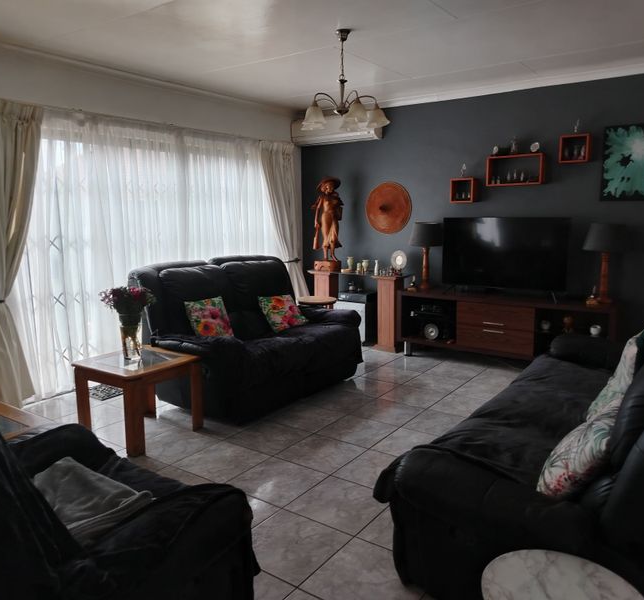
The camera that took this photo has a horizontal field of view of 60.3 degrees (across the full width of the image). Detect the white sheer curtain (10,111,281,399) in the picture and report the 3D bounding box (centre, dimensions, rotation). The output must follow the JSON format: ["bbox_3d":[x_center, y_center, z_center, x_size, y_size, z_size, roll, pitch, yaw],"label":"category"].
[{"bbox_3d":[-1.294,-0.478,5.082,0.121,2.104,3.103,6,11,35],"label":"white sheer curtain"}]

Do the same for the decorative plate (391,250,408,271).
[{"bbox_3d":[0.803,-0.408,5.759,0.200,0.200,0.035,6,11,35],"label":"decorative plate"}]

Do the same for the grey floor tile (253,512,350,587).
[{"bbox_3d":[-0.138,1.050,2.378,0.400,0.010,0.400,6,11,35],"label":"grey floor tile"}]

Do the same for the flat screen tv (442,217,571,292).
[{"bbox_3d":[1.615,-0.404,4.986,1.114,0.661,0.080,6,11,35],"label":"flat screen tv"}]

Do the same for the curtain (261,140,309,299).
[{"bbox_3d":[-0.385,-0.671,6.223,0.181,2.136,0.766,6,11,35],"label":"curtain"}]

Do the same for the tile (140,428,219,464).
[{"bbox_3d":[-0.889,0.891,3.391,0.400,0.010,0.400,6,11,35],"label":"tile"}]

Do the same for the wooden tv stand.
[{"bbox_3d":[1.630,0.276,4.991,1.849,0.639,0.454,6,11,35],"label":"wooden tv stand"}]

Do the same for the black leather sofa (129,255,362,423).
[{"bbox_3d":[-0.516,0.175,4.594,1.085,1.040,1.648,6,11,35],"label":"black leather sofa"}]

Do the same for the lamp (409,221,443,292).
[{"bbox_3d":[1.036,-0.440,5.491,0.339,0.641,0.339,6,11,35],"label":"lamp"}]

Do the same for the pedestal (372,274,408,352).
[{"bbox_3d":[0.700,0.127,5.626,0.278,0.734,0.266,6,11,35],"label":"pedestal"}]

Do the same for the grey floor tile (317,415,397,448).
[{"bbox_3d":[0.236,0.856,3.613,0.403,0.010,0.403,6,11,35],"label":"grey floor tile"}]

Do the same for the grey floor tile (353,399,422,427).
[{"bbox_3d":[0.462,0.788,3.886,0.399,0.010,0.399,6,11,35],"label":"grey floor tile"}]

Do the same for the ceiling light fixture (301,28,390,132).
[{"bbox_3d":[0.142,-1.438,3.603,0.580,0.592,0.580,0,9,0],"label":"ceiling light fixture"}]

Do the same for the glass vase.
[{"bbox_3d":[-1.206,0.229,3.498,0.145,0.288,0.145,6,11,35],"label":"glass vase"}]

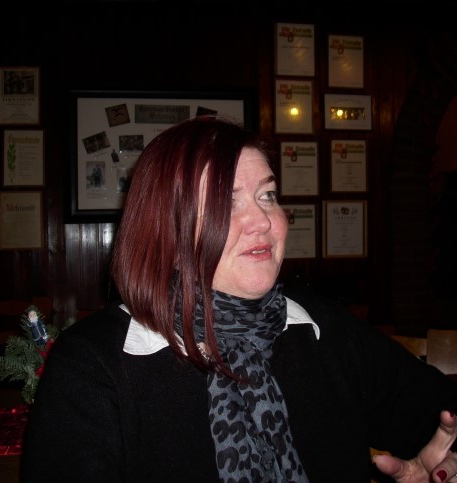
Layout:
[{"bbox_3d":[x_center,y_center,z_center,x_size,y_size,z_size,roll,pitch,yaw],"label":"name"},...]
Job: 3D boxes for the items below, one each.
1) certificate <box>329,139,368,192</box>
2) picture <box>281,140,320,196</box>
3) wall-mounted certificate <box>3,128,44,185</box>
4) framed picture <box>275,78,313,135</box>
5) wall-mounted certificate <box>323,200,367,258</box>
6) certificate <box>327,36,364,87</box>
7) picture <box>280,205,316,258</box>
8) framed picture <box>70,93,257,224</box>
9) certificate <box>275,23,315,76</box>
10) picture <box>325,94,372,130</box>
[{"bbox_3d":[0.676,-0.424,3.243,0.222,0.310,0.020,-1,-1,-6],"label":"certificate"},{"bbox_3d":[0.397,-0.403,3.206,0.225,0.308,0.020,-1,0,-6],"label":"picture"},{"bbox_3d":[-1.088,-0.444,3.069,0.232,0.318,0.020,-1,-1,-6],"label":"wall-mounted certificate"},{"bbox_3d":[0.366,-0.750,3.216,0.230,0.317,0.020,-1,-1,-6],"label":"framed picture"},{"bbox_3d":[0.654,-0.067,3.231,0.263,0.326,0.020,-1,0,-6],"label":"wall-mounted certificate"},{"bbox_3d":[0.661,-1.008,3.236,0.217,0.311,0.020,-1,0,-6],"label":"certificate"},{"bbox_3d":[0.383,-0.056,3.209,0.225,0.317,0.020,-1,-1,-6],"label":"picture"},{"bbox_3d":[-0.364,-0.465,3.126,1.003,0.727,0.030,-1,0,-6],"label":"framed picture"},{"bbox_3d":[0.373,-1.064,3.206,0.234,0.304,0.020,-1,0,-6],"label":"certificate"},{"bbox_3d":[0.673,-0.723,3.236,0.277,0.204,0.020,-1,0,-6],"label":"picture"}]

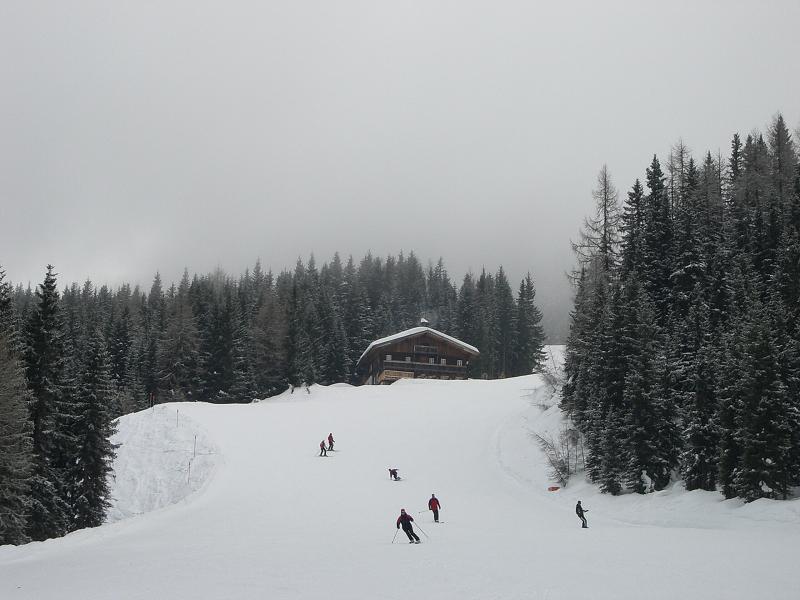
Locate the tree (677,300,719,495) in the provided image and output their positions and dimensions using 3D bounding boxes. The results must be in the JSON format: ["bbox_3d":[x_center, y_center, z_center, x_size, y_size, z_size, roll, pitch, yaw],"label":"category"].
[{"bbox_3d":[20.976,6.399,129.756,3.087,14.027,3.087,1,-15,0],"label":"tree"}]

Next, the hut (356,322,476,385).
[{"bbox_3d":[2.375,9.235,254.734,14.789,8.323,12.000,4,-15,-11],"label":"hut"}]

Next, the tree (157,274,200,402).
[{"bbox_3d":[-27.497,4.842,230.080,5.466,16.619,5.466,1,-15,0],"label":"tree"}]

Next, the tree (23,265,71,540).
[{"bbox_3d":[-19.789,5.617,103.979,2.904,15.807,2.904,1,-15,0],"label":"tree"}]

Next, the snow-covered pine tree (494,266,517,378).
[{"bbox_3d":[14.832,3.172,260.049,3.553,16.365,3.553,1,-15,0],"label":"snow-covered pine tree"}]

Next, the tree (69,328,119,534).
[{"bbox_3d":[-17.698,7.390,107.477,2.866,11.797,2.866,1,-15,0],"label":"tree"}]

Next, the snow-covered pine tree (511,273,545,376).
[{"bbox_3d":[17.495,3.380,253.858,4.662,14.840,4.662,1,-15,0],"label":"snow-covered pine tree"}]

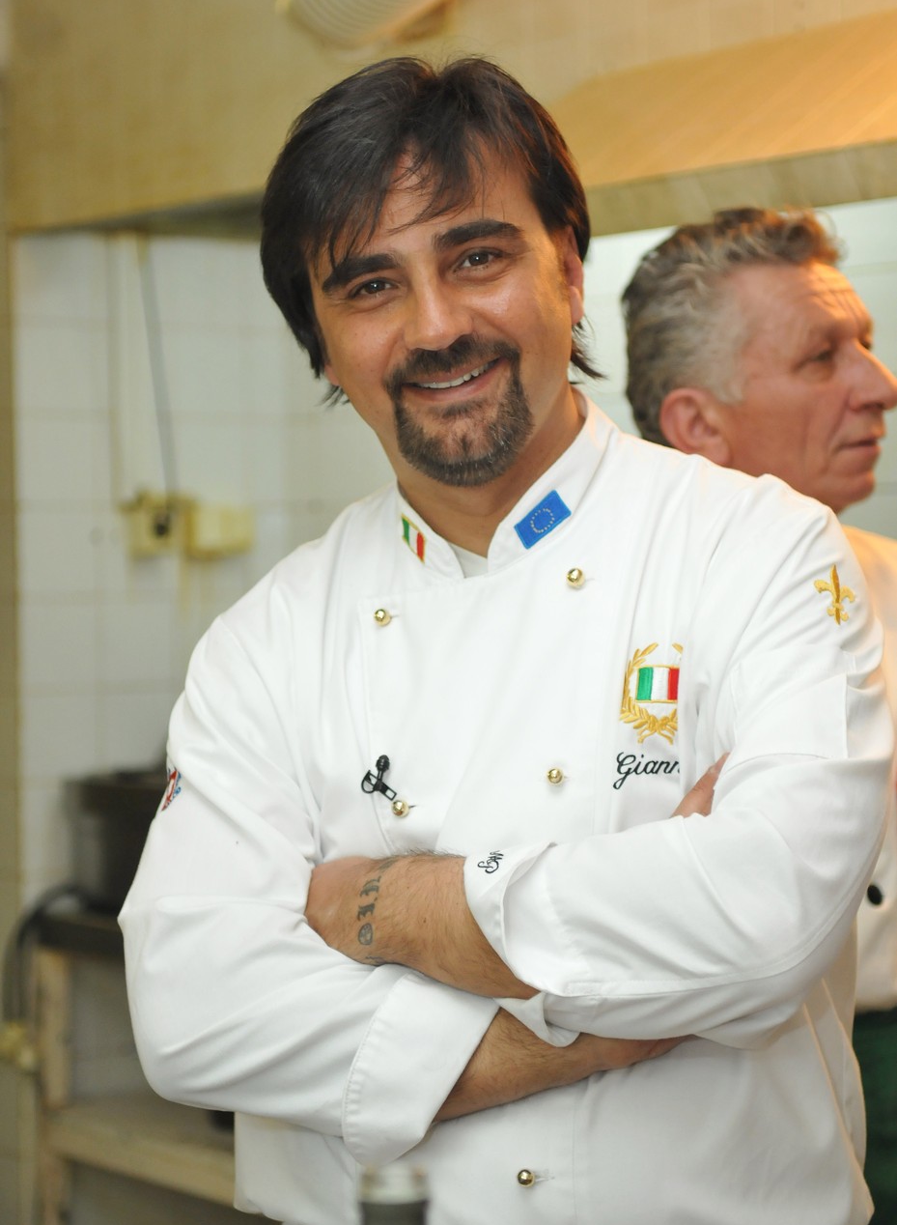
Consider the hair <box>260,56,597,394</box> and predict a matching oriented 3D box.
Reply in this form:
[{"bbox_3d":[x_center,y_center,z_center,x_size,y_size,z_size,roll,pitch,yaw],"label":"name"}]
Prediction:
[{"bbox_3d":[-0.014,-0.230,1.860,0.197,0.215,0.220,-13,0,7],"label":"hair"}]

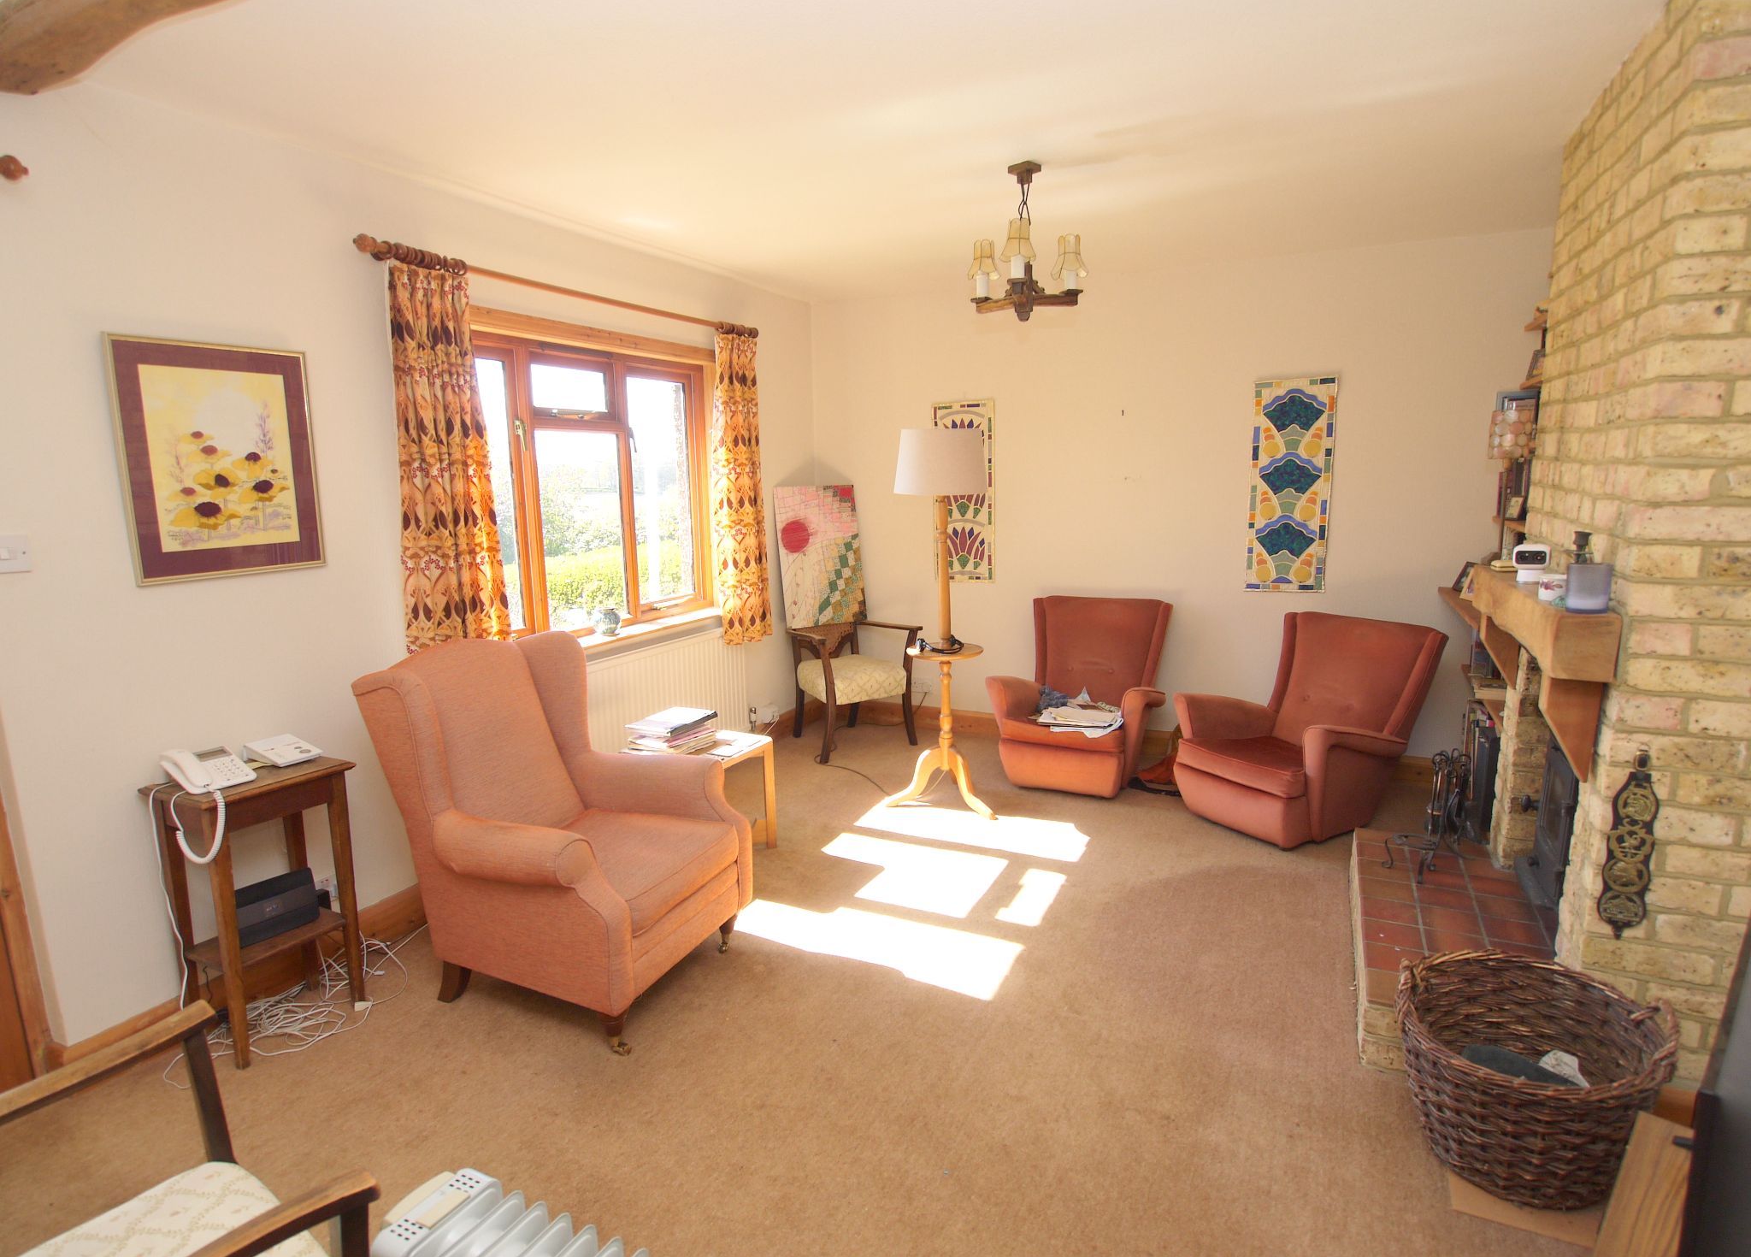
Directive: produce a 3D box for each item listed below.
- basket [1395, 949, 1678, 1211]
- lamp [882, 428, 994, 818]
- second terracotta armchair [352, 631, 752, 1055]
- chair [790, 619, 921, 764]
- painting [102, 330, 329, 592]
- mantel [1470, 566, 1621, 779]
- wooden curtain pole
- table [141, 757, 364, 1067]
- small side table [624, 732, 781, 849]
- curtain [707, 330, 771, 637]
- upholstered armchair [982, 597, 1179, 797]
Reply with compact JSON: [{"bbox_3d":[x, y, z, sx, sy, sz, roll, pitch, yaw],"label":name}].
[{"bbox_3d":[1.397,0.972,1.969,0.520,0.350,0.510,4,11,25],"label":"basket"},{"bbox_3d":[0.332,-0.031,4.016,0.475,1.655,0.460,4,11,25],"label":"lamp"},{"bbox_3d":[-0.919,0.552,2.708,0.930,0.990,0.750,3,11,21],"label":"second terracotta armchair"},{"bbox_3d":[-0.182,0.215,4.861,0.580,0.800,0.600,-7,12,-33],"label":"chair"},{"bbox_3d":[-1.715,-0.438,2.394,0.030,0.600,0.472,4,11,26],"label":"painting"},{"bbox_3d":[1.739,0.068,2.428,0.125,0.375,1.100,4,11,26],"label":"mantel"},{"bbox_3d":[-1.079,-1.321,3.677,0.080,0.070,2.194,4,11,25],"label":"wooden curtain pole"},{"bbox_3d":[-1.606,0.718,2.379,0.255,0.705,0.340,4,11,26],"label":"table"},{"bbox_3d":[-0.704,0.682,3.516,0.470,0.450,0.540,4,11,25],"label":"small side table"},{"bbox_3d":[-0.675,-0.694,4.615,0.120,1.478,0.469,4,11,25],"label":"curtain"},{"bbox_3d":[0.955,0.299,4.234,0.740,0.840,0.730,5,11,28],"label":"upholstered armchair"}]

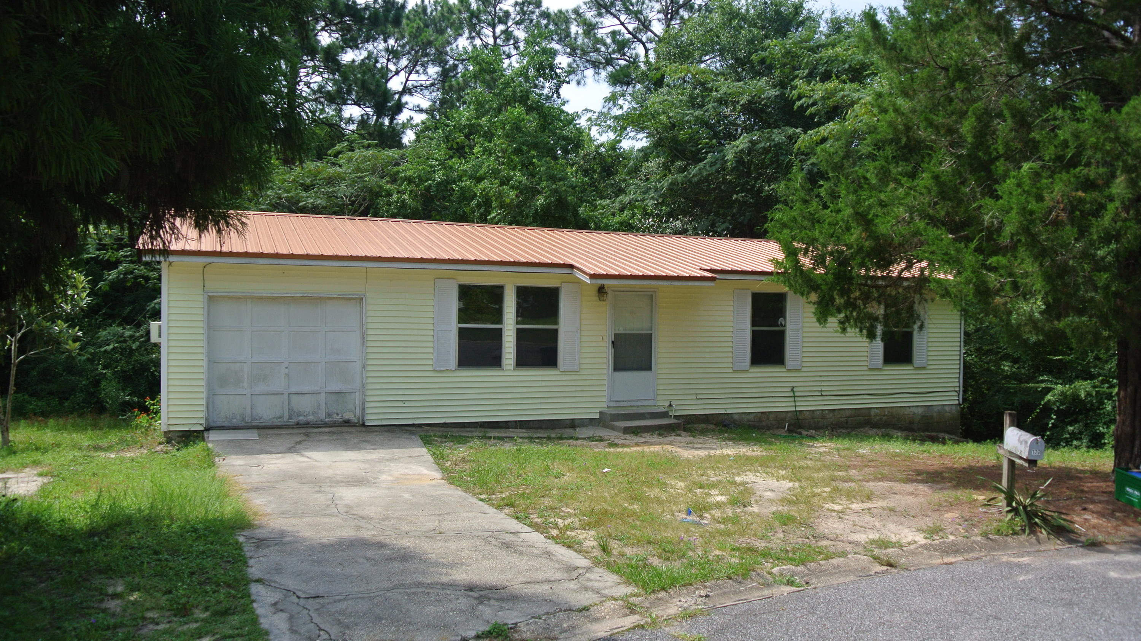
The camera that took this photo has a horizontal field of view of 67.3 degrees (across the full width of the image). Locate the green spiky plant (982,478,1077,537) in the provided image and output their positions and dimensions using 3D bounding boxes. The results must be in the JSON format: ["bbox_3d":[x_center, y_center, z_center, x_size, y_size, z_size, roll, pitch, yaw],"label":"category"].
[{"bbox_3d":[4.760,1.845,8.880,1.020,0.470,0.950,0,0,28],"label":"green spiky plant"}]

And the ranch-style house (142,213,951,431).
[{"bbox_3d":[-0.019,0.144,19.049,16.900,4.450,8.400,1,0,-23],"label":"ranch-style house"}]

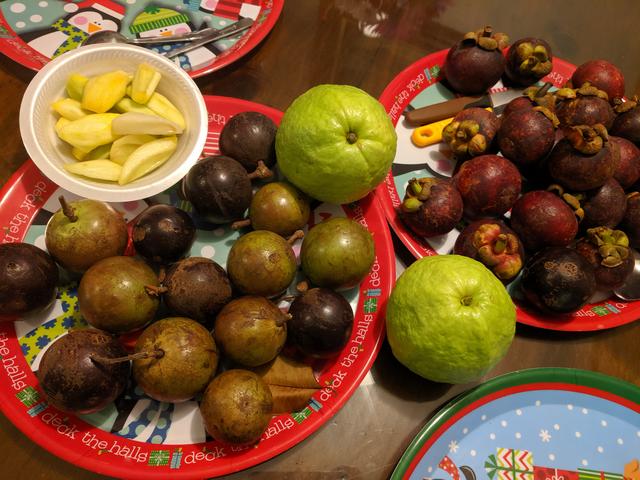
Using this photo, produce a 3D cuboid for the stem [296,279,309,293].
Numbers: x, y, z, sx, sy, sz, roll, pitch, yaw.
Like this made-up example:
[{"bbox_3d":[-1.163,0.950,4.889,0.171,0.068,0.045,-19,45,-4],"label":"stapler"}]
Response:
[{"bbox_3d":[-0.014,0.037,0.386,0.008,0.011,0.008,0,81,18],"label":"stem"}]

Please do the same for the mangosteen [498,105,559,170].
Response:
[{"bbox_3d":[0.199,-0.100,0.461,0.052,0.052,0.052,-36,76,20],"label":"mangosteen"}]

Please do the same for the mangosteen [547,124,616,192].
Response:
[{"bbox_3d":[0.257,-0.081,0.472,0.063,0.058,0.063,3,63,-6],"label":"mangosteen"}]

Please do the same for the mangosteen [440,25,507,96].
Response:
[{"bbox_3d":[0.169,-0.192,0.520,0.063,0.067,0.063,0,43,-21],"label":"mangosteen"}]

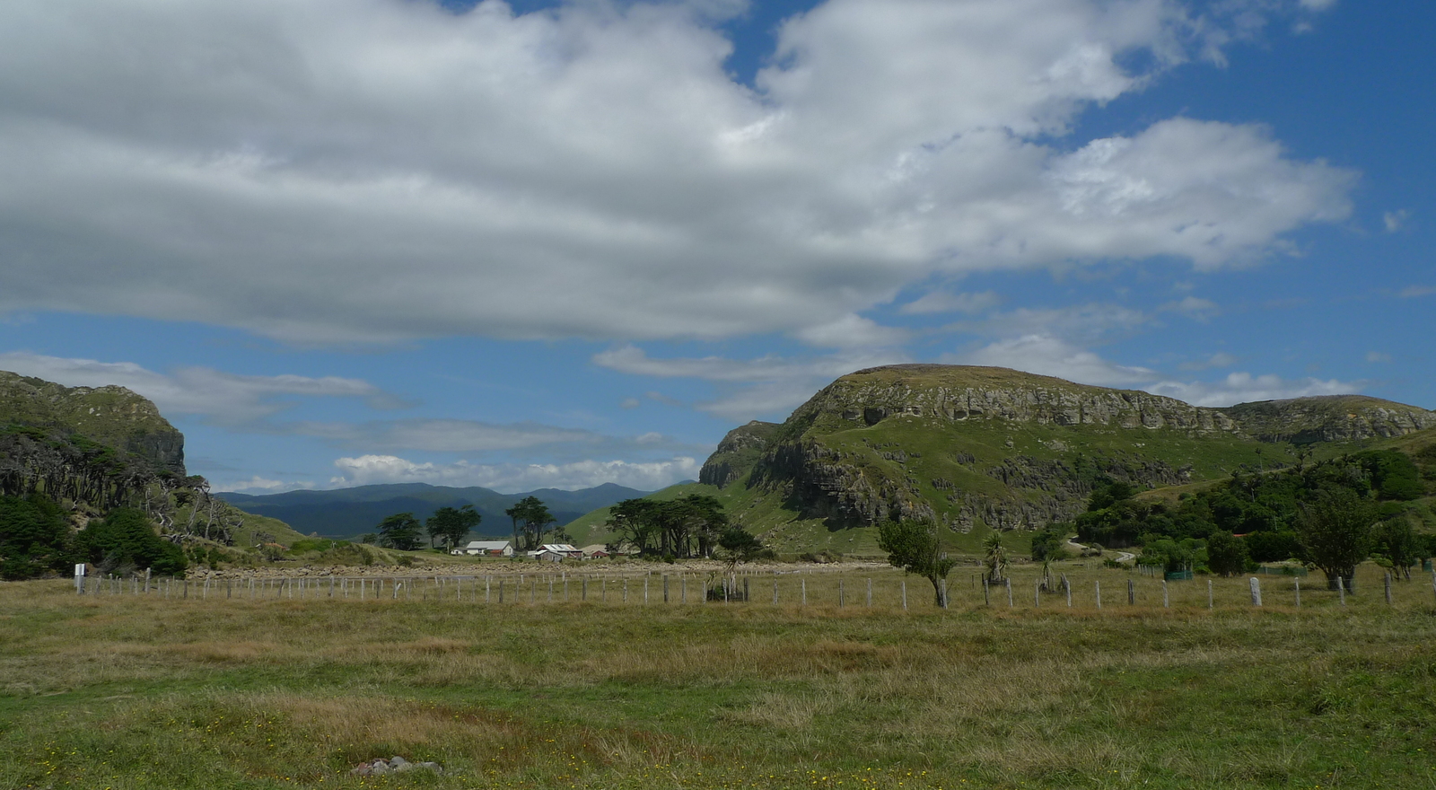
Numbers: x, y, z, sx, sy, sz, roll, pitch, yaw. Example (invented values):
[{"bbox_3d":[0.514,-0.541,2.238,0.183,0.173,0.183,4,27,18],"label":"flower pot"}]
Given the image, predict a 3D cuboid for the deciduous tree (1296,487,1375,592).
[{"bbox_3d":[31.634,7.384,51.000,3.700,5.300,3.600,-6,-11,31],"label":"deciduous tree"}]

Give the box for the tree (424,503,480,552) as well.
[{"bbox_3d":[-90.411,45.397,340.000,18.000,16.500,16.000,3,-10,-15],"label":"tree"}]

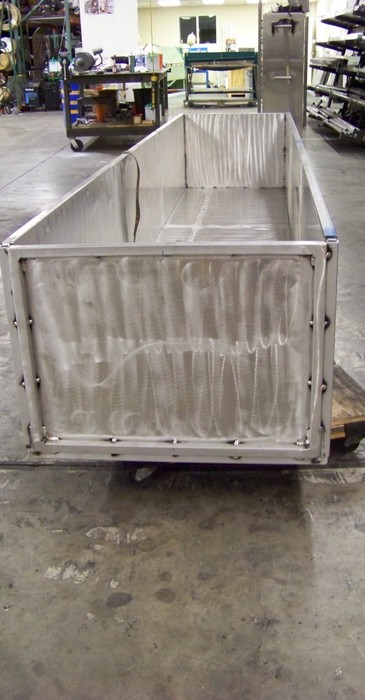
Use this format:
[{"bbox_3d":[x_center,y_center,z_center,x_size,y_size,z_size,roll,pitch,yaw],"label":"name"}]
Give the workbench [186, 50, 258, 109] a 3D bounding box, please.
[{"bbox_3d":[0.842,-5.875,15.813,1.590,1.080,0.720,-1,23,1],"label":"workbench"}]

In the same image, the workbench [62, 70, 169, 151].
[{"bbox_3d":[-0.844,-3.459,10.367,1.220,0.930,2.400,-1,23,1],"label":"workbench"}]

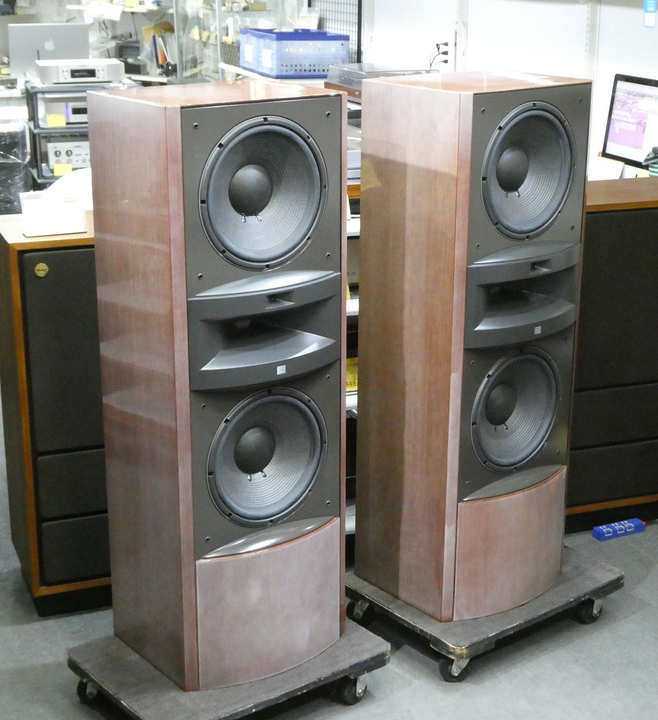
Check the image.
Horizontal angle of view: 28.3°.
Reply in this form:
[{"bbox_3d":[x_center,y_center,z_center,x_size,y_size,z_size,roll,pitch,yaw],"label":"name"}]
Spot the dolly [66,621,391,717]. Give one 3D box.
[{"bbox_3d":[-0.226,0.717,2.977,0.605,0.129,0.454,-13,22,-37],"label":"dolly"}]

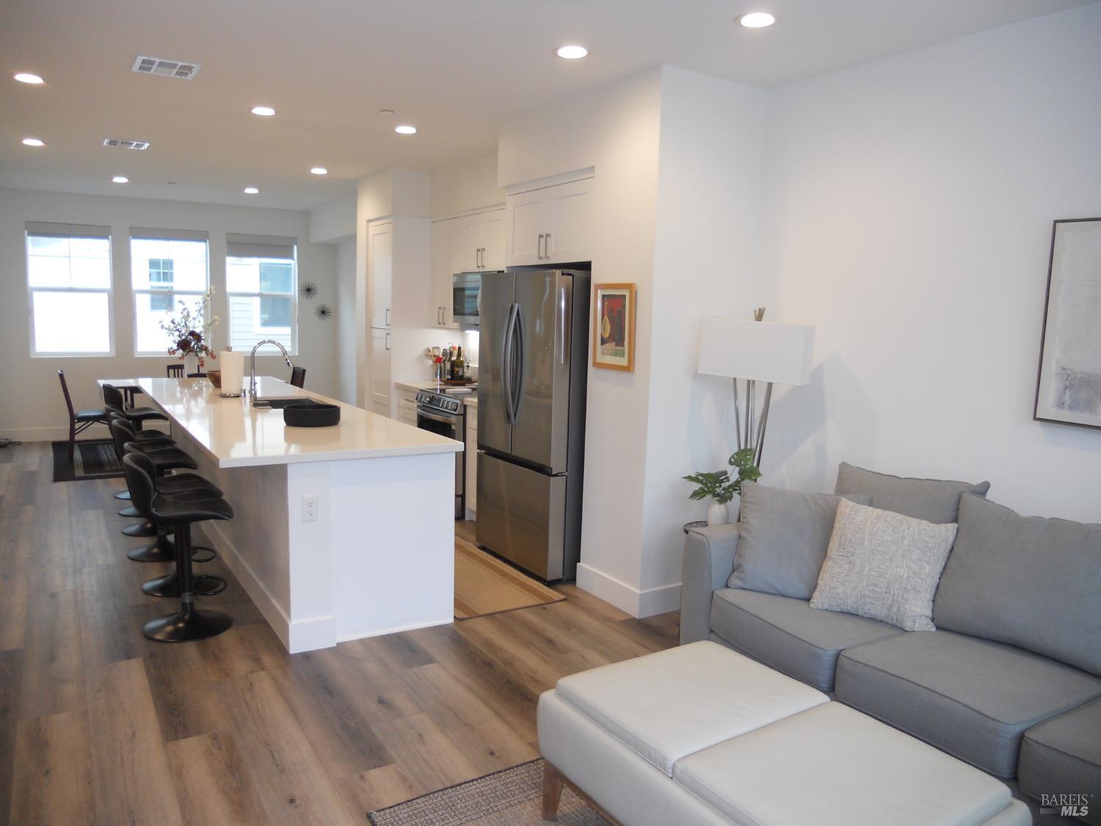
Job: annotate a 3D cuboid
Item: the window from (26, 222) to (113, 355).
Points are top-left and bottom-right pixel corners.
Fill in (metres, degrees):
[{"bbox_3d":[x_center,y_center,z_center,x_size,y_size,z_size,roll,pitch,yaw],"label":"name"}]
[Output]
[{"bbox_3d":[-5.380,-1.375,9.652,0.840,1.490,0.100,-3,8,-31],"label":"window"}]

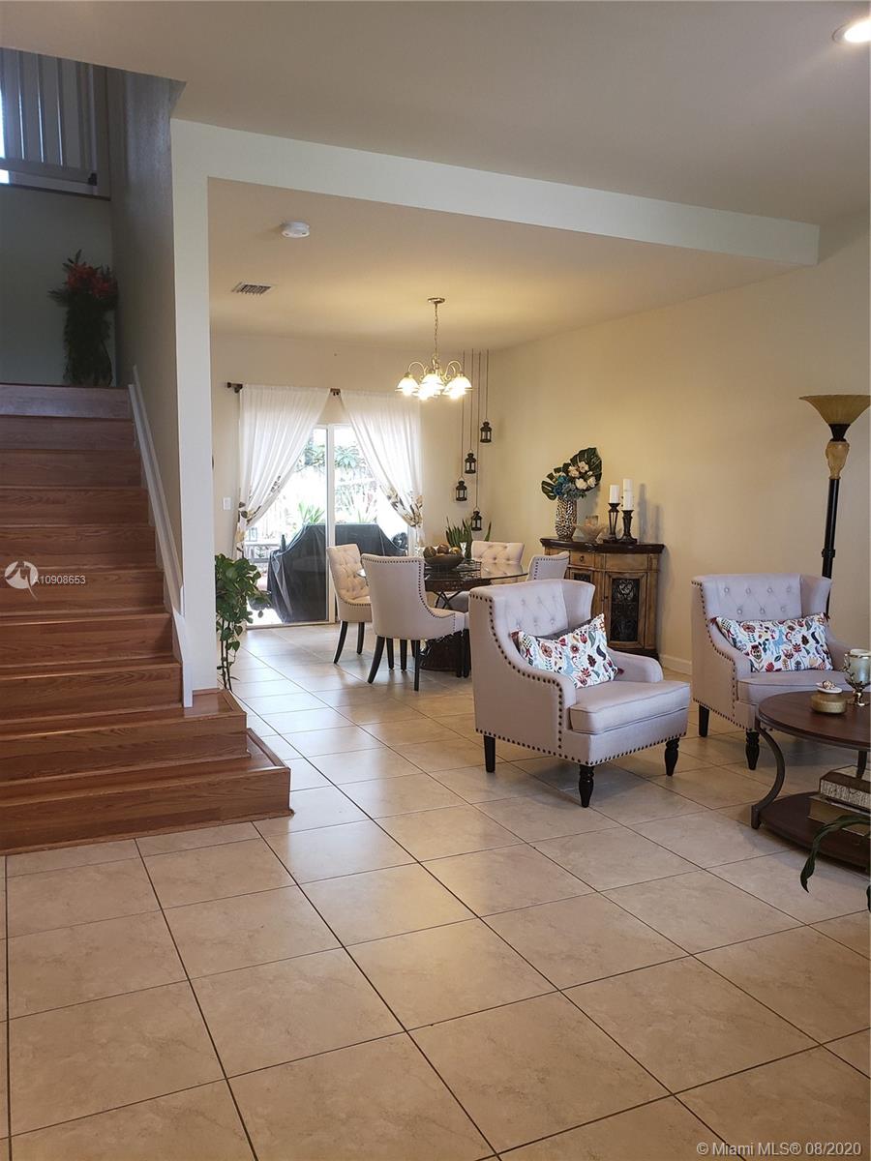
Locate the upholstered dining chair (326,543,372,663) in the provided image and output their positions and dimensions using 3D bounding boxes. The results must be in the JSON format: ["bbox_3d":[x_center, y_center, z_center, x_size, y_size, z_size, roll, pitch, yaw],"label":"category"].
[{"bbox_3d":[-0.485,0.186,6.987,0.600,0.925,0.520,3,6,21],"label":"upholstered dining chair"}]

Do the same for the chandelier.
[{"bbox_3d":[0.007,-1.806,6.763,0.580,0.712,0.580,1,6,0],"label":"chandelier"}]

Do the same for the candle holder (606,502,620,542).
[{"bbox_3d":[1.468,-0.479,7.214,0.105,0.336,0.105,-2,6,-25],"label":"candle holder"}]

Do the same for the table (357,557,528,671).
[{"bbox_3d":[0.039,0.293,6.952,1.340,0.760,1.340,0,6,0],"label":"table"}]

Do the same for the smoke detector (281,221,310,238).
[{"bbox_3d":[-0.782,-1.958,4.878,0.150,0.050,0.150,-2,6,-26],"label":"smoke detector"}]

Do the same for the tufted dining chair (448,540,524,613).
[{"bbox_3d":[0.396,0.153,7.520,0.540,0.930,0.630,4,7,30],"label":"tufted dining chair"}]

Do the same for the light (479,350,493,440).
[{"bbox_3d":[0.535,-1.946,9.271,0.120,0.971,0.120,-2,6,-25],"label":"light"}]

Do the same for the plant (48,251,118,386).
[{"bbox_3d":[-2.274,-1.661,5.664,0.430,0.930,0.400,-2,6,-25],"label":"plant"}]

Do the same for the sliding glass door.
[{"bbox_3d":[-1.083,-0.564,8.882,1.820,2.020,0.120,-2,6,-26],"label":"sliding glass door"}]

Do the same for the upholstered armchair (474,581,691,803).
[{"bbox_3d":[0.698,0.490,4.241,0.750,0.905,0.775,-4,8,-41],"label":"upholstered armchair"}]

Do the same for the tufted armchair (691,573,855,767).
[{"bbox_3d":[1.890,0.460,4.687,0.750,0.905,0.775,0,6,-8],"label":"tufted armchair"}]

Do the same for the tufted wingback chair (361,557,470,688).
[{"bbox_3d":[-0.167,0.270,6.333,0.540,0.925,0.630,4,7,34],"label":"tufted wingback chair"}]

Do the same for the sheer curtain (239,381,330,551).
[{"bbox_3d":[-1.480,-0.875,8.586,0.924,2.033,0.130,-2,6,-25],"label":"sheer curtain"}]

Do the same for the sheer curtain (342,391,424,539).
[{"bbox_3d":[-0.538,-0.904,9.033,0.917,2.016,0.130,-2,6,-25],"label":"sheer curtain"}]

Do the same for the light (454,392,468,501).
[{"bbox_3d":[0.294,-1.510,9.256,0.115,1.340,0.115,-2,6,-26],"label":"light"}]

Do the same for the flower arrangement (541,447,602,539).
[{"bbox_3d":[1.185,-0.758,7.683,0.310,0.803,0.430,-2,6,-26],"label":"flower arrangement"}]

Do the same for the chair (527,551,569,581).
[{"bbox_3d":[0.599,0.258,6.492,0.630,0.930,0.540,4,7,34],"label":"chair"}]

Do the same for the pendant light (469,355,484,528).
[{"bbox_3d":[0.457,-1.462,9.279,0.115,1.884,0.115,-2,6,-26],"label":"pendant light"}]

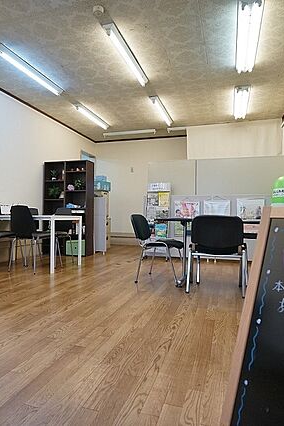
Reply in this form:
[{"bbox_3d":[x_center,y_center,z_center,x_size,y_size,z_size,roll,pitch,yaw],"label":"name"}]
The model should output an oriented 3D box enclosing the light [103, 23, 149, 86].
[{"bbox_3d":[-0.147,-1.811,3.409,0.125,0.097,1.265,0,-1,17],"label":"light"}]

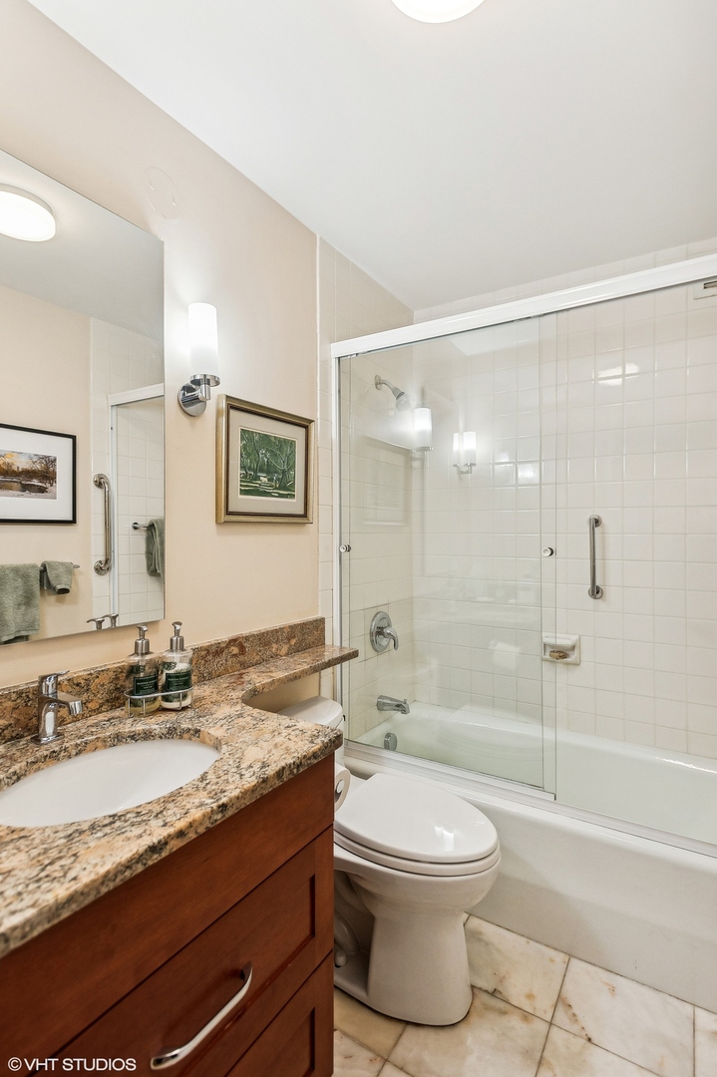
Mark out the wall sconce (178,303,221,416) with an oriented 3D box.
[{"bbox_3d":[-0.423,-0.482,1.388,0.108,0.290,0.095,0,0,32],"label":"wall sconce"}]

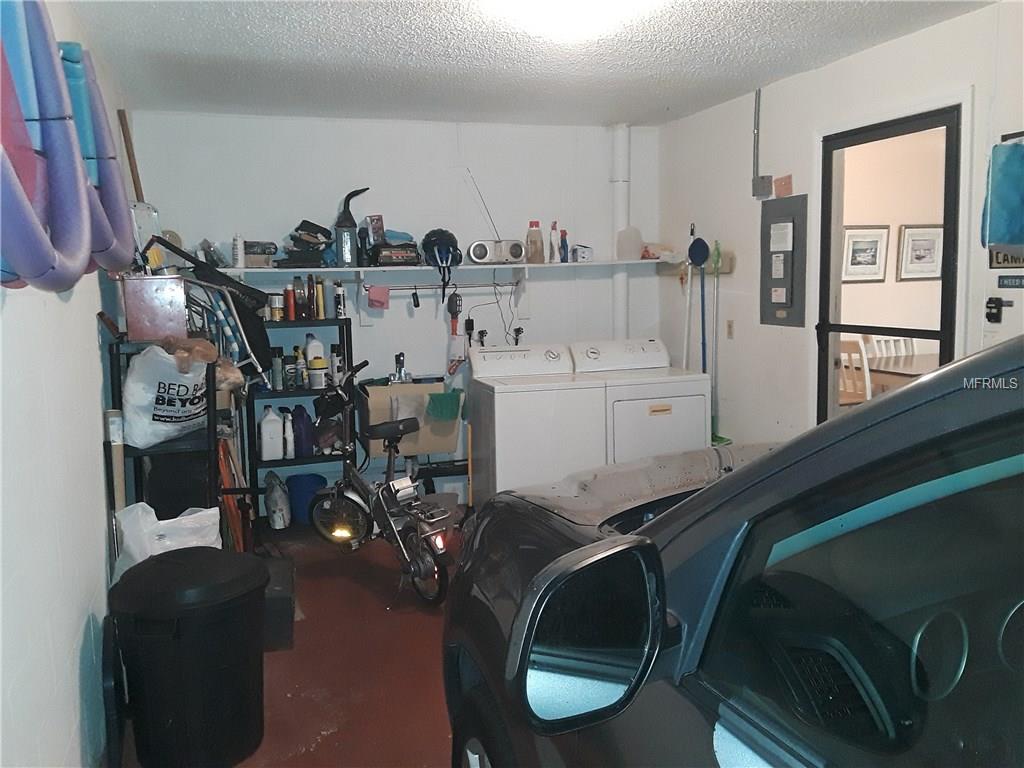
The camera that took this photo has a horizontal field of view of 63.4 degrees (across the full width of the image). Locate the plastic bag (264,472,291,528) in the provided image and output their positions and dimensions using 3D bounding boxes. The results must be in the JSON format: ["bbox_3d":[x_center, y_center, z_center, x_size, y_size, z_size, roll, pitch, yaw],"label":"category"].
[{"bbox_3d":[-1.377,0.677,4.869,0.149,0.330,0.160,-4,8,-18],"label":"plastic bag"}]

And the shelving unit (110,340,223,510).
[{"bbox_3d":[-1.365,0.475,3.418,0.350,1.340,0.600,-4,8,-18],"label":"shelving unit"}]

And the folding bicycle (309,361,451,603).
[{"bbox_3d":[-0.656,0.476,4.265,0.480,1.090,1.360,-7,9,-36],"label":"folding bicycle"}]

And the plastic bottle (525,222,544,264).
[{"bbox_3d":[0.150,-0.911,5.313,0.124,0.268,0.100,-4,8,-18],"label":"plastic bottle"}]

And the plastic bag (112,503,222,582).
[{"bbox_3d":[-1.242,0.584,3.047,0.380,0.310,0.320,-4,8,-18],"label":"plastic bag"}]

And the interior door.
[{"bbox_3d":[1.724,-0.160,3.881,0.040,2.057,0.850,-4,8,-18],"label":"interior door"}]

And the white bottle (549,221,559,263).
[{"bbox_3d":[0.273,-0.917,5.359,0.072,0.261,0.090,-4,8,-18],"label":"white bottle"}]

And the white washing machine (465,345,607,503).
[{"bbox_3d":[0.138,0.332,5.194,0.689,1.100,0.670,-4,8,-18],"label":"white washing machine"}]

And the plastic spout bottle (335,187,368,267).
[{"bbox_3d":[-0.949,-0.935,4.942,0.212,0.467,0.120,-4,8,-18],"label":"plastic spout bottle"}]

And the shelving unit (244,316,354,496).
[{"bbox_3d":[-1.247,0.279,4.957,0.605,1.340,0.330,-4,8,-18],"label":"shelving unit"}]

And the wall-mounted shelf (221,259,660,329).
[{"bbox_3d":[-0.332,-0.567,5.213,2.980,0.365,0.300,-4,8,-18],"label":"wall-mounted shelf"}]

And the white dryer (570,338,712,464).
[{"bbox_3d":[0.807,0.290,5.424,0.720,1.090,0.690,-4,8,-18],"label":"white dryer"}]

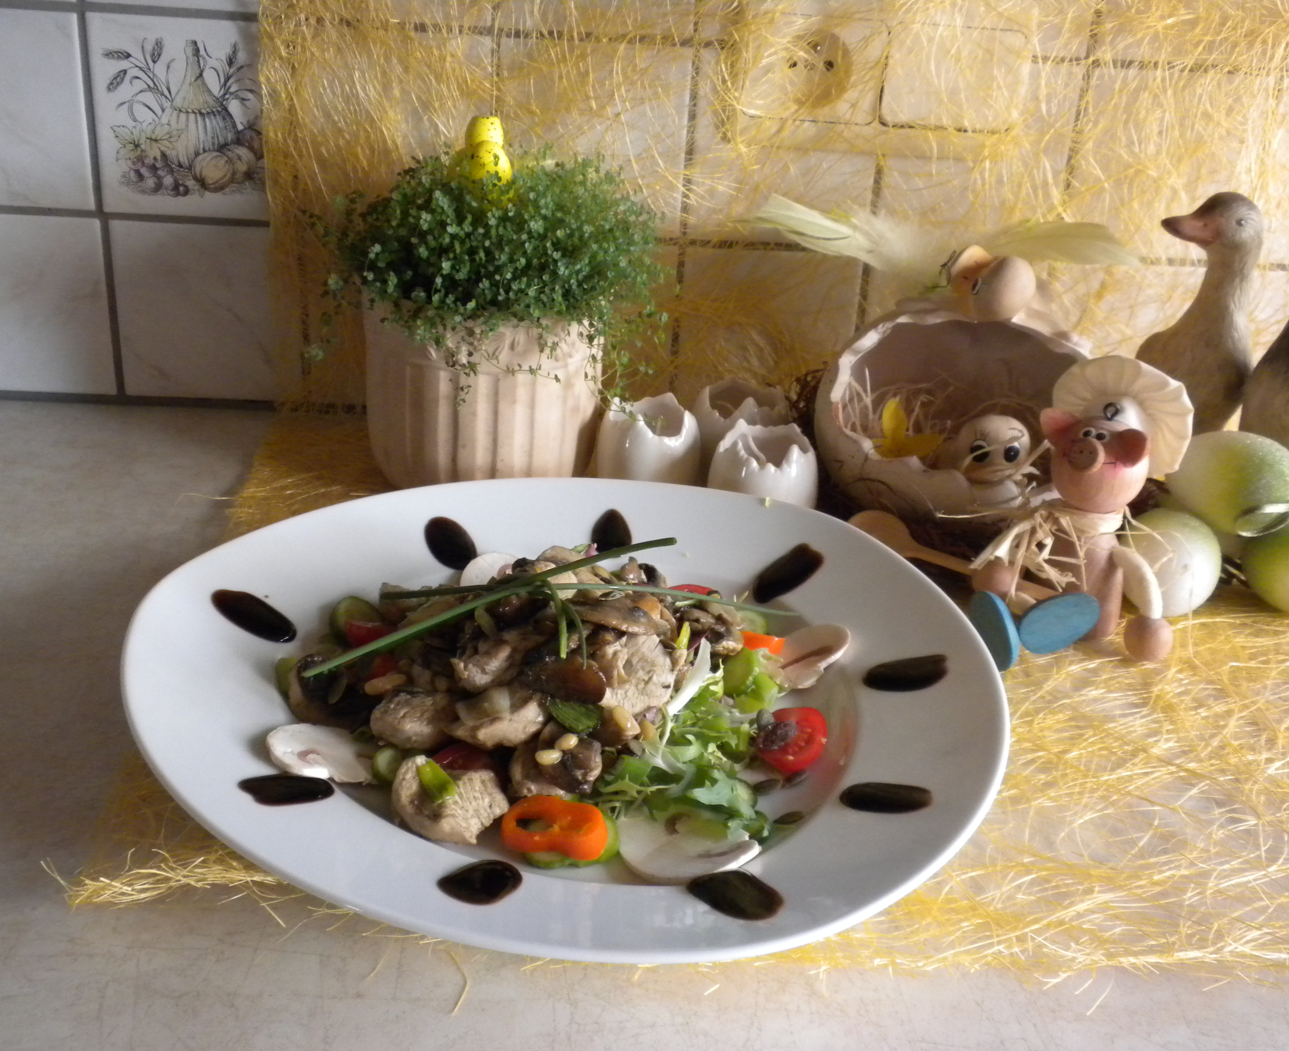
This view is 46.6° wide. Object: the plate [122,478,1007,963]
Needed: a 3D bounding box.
[{"bbox_3d":[-0.027,0.058,0.539,0.310,0.032,0.320,2,24,-3],"label":"plate"}]

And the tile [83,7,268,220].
[{"bbox_3d":[-0.228,-0.206,0.760,0.098,0.098,0.008,2,27,-4],"label":"tile"}]

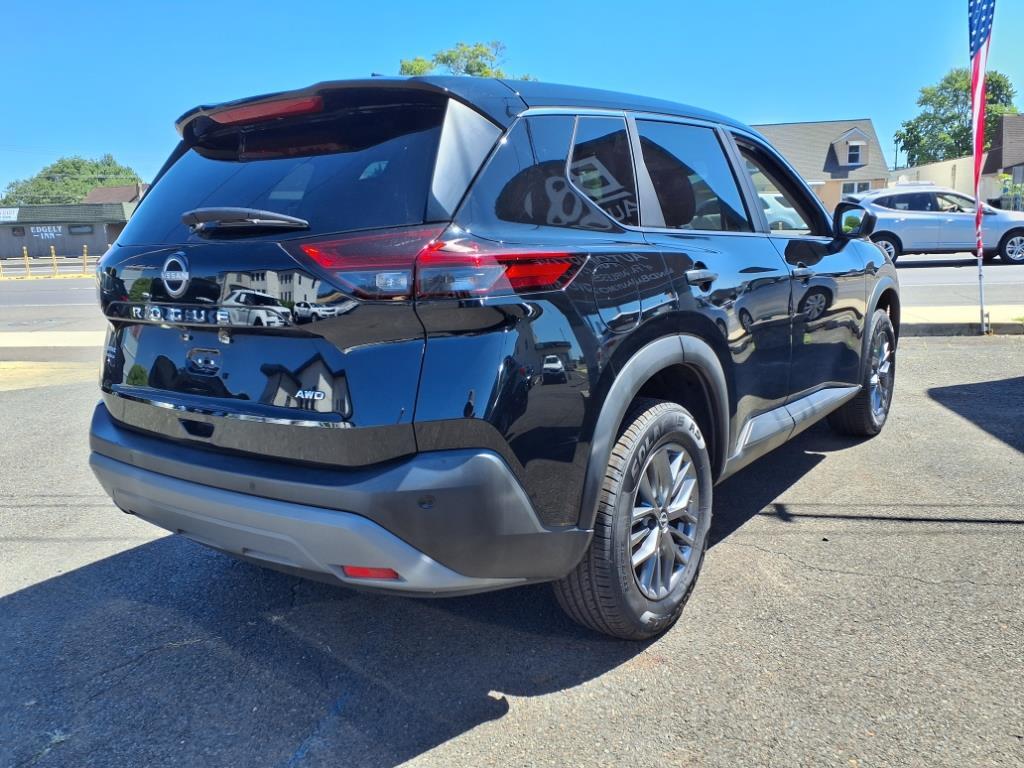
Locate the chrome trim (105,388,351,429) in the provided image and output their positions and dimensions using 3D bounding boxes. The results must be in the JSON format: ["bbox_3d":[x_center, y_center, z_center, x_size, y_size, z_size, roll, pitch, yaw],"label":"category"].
[{"bbox_3d":[-0.810,0.057,2.095,1.090,0.045,0.070,5,13,36],"label":"chrome trim"}]

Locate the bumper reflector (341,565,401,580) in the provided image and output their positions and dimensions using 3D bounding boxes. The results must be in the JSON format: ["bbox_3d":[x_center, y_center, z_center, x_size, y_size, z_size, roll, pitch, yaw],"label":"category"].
[{"bbox_3d":[-0.318,0.425,1.808,0.150,0.030,0.025,2,11,24],"label":"bumper reflector"}]

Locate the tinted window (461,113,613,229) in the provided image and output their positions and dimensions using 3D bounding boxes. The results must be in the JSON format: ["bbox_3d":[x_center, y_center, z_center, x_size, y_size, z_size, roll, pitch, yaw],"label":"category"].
[{"bbox_3d":[0.058,-0.523,1.959,0.580,0.330,0.060,-16,-1,-44],"label":"tinted window"}]

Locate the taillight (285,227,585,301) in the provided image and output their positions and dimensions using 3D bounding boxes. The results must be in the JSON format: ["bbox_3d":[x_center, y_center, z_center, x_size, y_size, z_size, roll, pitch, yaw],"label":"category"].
[{"bbox_3d":[-0.166,-0.286,1.888,0.540,0.175,0.480,5,13,36],"label":"taillight"}]

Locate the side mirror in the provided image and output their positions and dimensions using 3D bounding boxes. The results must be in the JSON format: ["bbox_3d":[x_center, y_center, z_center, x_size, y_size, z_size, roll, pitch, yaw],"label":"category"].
[{"bbox_3d":[1.538,-0.732,3.574,0.190,0.160,0.140,5,13,36],"label":"side mirror"}]

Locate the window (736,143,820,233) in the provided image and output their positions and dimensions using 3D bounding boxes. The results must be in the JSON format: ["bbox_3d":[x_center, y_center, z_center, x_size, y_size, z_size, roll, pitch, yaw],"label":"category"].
[{"bbox_3d":[1.102,-0.781,3.289,0.050,0.370,0.790,-15,1,38],"label":"window"}]

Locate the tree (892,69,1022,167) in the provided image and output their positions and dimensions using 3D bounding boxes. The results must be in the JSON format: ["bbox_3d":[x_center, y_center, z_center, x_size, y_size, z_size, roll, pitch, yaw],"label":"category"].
[{"bbox_3d":[39.000,-20.760,70.000,10.800,13.400,10.800,3,12,27],"label":"tree"}]

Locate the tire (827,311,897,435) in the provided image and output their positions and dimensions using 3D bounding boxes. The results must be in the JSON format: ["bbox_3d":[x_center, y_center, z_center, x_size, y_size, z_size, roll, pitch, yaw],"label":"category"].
[{"bbox_3d":[1.992,-0.077,4.546,0.235,0.725,0.725,5,13,36],"label":"tire"}]

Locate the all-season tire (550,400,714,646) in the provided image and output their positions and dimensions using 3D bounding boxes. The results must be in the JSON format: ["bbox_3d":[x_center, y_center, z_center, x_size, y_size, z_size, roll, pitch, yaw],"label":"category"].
[{"bbox_3d":[0.381,0.389,2.423,0.235,0.725,0.725,5,13,36],"label":"all-season tire"}]

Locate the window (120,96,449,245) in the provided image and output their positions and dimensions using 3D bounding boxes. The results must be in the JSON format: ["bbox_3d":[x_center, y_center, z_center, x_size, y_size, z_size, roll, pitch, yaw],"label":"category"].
[{"bbox_3d":[-0.685,-0.567,2.188,1.320,0.410,0.120,5,-27,36],"label":"window"}]

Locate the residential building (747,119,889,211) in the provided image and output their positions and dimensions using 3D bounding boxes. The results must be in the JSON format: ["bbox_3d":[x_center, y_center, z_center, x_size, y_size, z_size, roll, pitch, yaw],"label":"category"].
[{"bbox_3d":[18.400,-13.300,52.500,9.500,7.300,8.200,-1,11,9],"label":"residential building"}]

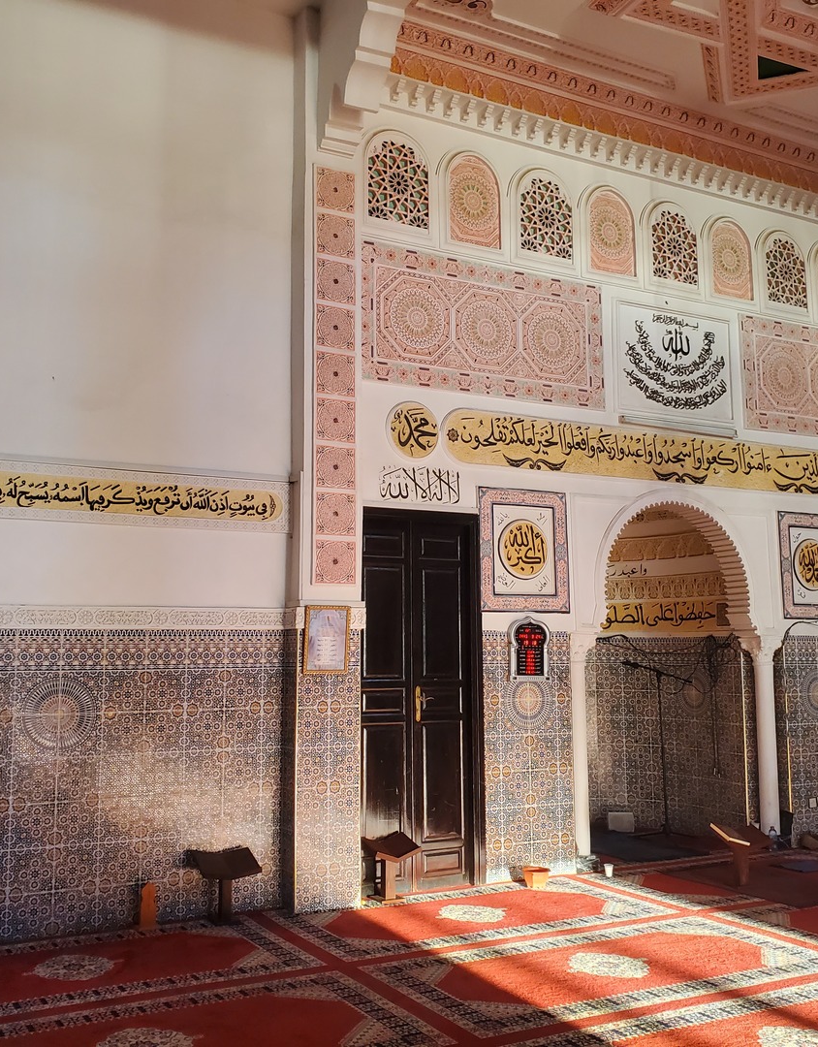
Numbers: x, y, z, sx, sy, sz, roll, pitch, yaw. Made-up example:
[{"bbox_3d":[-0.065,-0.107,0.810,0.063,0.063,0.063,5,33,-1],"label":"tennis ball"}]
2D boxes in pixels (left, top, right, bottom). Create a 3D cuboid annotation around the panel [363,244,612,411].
[{"bbox_3d":[0.553,-1.349,7.392,2.007,0.947,0.050,3,-7,-27],"label":"panel"}]

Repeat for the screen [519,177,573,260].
[{"bbox_3d":[0.992,-2.261,7.743,0.467,0.619,0.060,3,-7,-27],"label":"screen"}]

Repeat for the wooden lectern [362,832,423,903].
[{"bbox_3d":[-0.122,2.207,6.720,0.330,0.380,0.280,4,-9,-31],"label":"wooden lectern"}]

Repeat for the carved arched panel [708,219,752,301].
[{"bbox_3d":[2.744,-2.246,8.936,0.440,0.680,0.050,4,-8,-26],"label":"carved arched panel"}]

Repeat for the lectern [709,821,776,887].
[{"bbox_3d":[2.255,2.256,7.118,0.320,0.380,0.270,1,-8,-11],"label":"lectern"}]

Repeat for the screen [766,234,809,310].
[{"bbox_3d":[3.159,-2.132,8.861,0.482,0.607,0.060,3,-7,-27],"label":"screen"}]

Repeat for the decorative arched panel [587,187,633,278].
[{"bbox_3d":[1.530,-2.229,8.021,0.436,0.659,0.060,3,-7,-27],"label":"decorative arched panel"}]

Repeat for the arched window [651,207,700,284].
[{"bbox_3d":[2.187,-2.284,8.676,0.470,0.630,0.060,4,-8,-26],"label":"arched window"}]

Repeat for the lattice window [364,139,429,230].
[{"bbox_3d":[-0.073,-2.437,7.573,0.480,0.640,0.060,4,-8,-26],"label":"lattice window"}]

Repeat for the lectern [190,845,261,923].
[{"bbox_3d":[-1.034,2.076,5.976,0.336,0.375,0.280,3,-7,-27],"label":"lectern"}]

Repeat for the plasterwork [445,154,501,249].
[{"bbox_3d":[0.449,-2.295,7.464,0.427,0.668,0.060,3,-7,-27],"label":"plasterwork"}]

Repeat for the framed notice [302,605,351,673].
[{"bbox_3d":[-0.508,0.732,6.571,0.310,0.420,0.025,4,-8,-26],"label":"framed notice"}]

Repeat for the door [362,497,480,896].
[{"bbox_3d":[0.030,1.177,7.134,1.010,2.530,0.100,4,-8,-26],"label":"door"}]

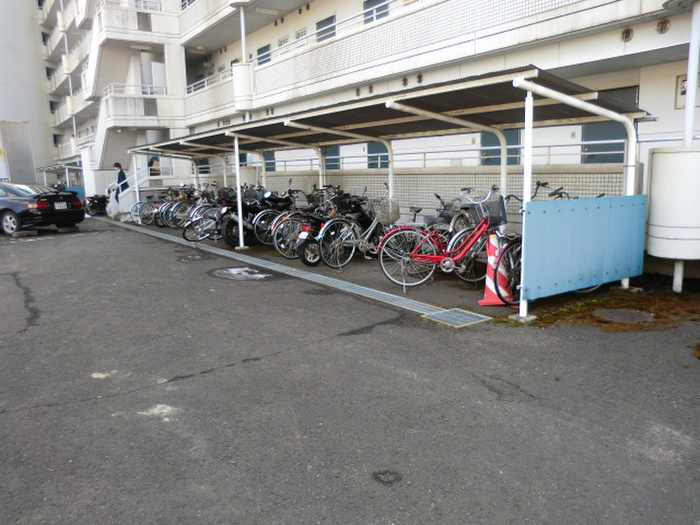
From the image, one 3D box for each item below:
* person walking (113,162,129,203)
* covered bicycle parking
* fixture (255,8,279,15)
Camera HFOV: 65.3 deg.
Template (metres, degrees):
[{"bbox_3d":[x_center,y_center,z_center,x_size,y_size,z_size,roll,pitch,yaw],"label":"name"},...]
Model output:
[{"bbox_3d":[-7.584,-2.448,18.024,0.550,1.660,0.500,-7,11,-34],"label":"person walking"},{"bbox_3d":[-1.561,-1.499,10.997,2.240,2.202,14.044,-7,11,-34],"label":"covered bicycle parking"},{"bbox_3d":[-2.177,-6.608,14.364,0.630,0.080,0.120,-7,11,-34],"label":"fixture"}]

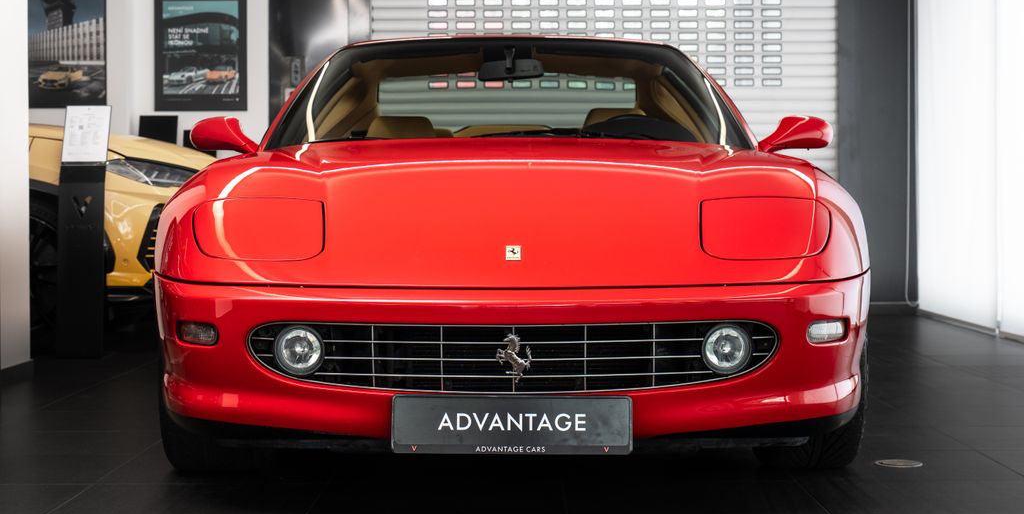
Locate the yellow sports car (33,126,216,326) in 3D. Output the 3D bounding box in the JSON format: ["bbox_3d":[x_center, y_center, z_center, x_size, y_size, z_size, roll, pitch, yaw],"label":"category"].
[{"bbox_3d":[-3.991,-0.368,9.663,5.110,1.640,2.020,0,2,3],"label":"yellow sports car"}]

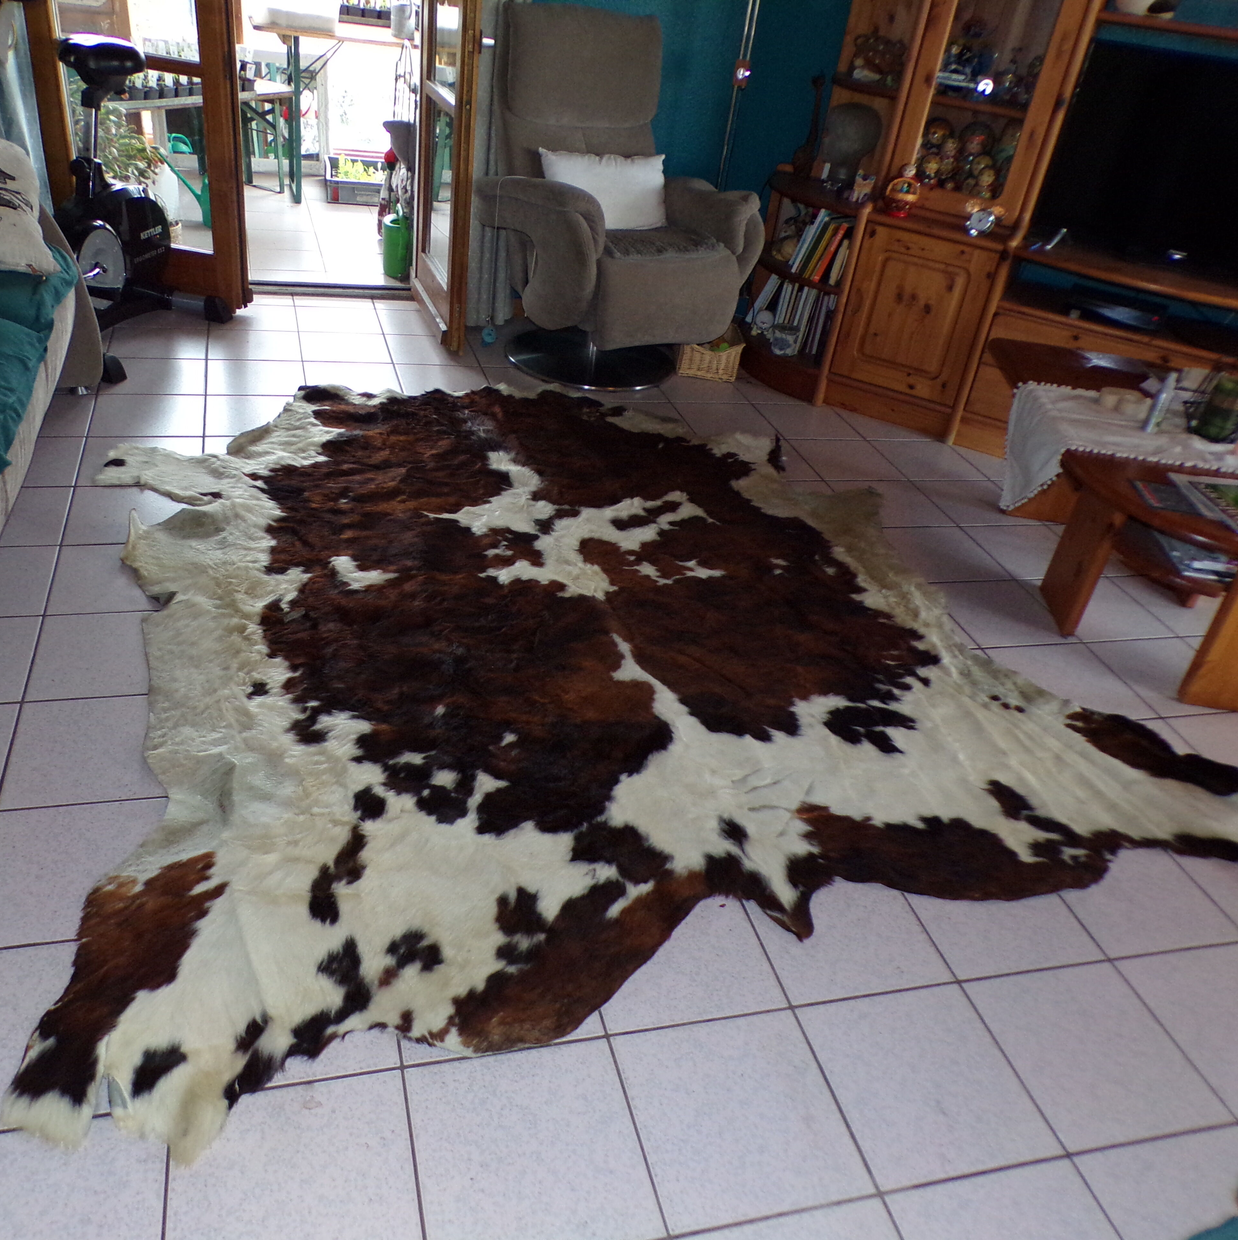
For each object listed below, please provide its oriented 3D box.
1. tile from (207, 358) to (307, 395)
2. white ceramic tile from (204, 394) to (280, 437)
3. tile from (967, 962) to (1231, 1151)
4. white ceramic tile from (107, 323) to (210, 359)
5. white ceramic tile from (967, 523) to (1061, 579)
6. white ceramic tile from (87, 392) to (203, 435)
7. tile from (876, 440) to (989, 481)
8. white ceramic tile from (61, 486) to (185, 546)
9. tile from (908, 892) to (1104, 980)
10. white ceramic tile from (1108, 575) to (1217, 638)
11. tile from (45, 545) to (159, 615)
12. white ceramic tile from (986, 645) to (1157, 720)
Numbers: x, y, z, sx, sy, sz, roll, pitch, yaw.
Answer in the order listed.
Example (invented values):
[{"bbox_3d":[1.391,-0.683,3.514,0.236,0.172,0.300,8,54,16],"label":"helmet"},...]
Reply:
[{"bbox_3d":[-1.165,-0.773,3.686,0.300,0.010,0.306,-2,33,-17],"label":"tile"},{"bbox_3d":[-1.092,-0.611,3.474,0.303,0.012,0.310,-2,33,-17],"label":"white ceramic tile"},{"bbox_3d":[0.746,0.677,1.805,0.300,0.010,0.307,-2,33,-17],"label":"tile"},{"bbox_3d":[-1.538,-0.927,3.852,0.300,0.010,0.306,-2,33,-17],"label":"white ceramic tile"},{"bbox_3d":[1.195,-0.192,3.316,0.300,0.010,0.306,-2,33,-17],"label":"white ceramic tile"},{"bbox_3d":[-1.370,-0.594,3.353,0.300,0.010,0.306,-2,33,-17],"label":"white ceramic tile"},{"bbox_3d":[1.028,-0.525,3.813,0.300,0.010,0.306,-2,33,-17],"label":"tile"},{"bbox_3d":[-1.215,-0.262,2.881,0.303,0.012,0.310,-2,33,-17],"label":"white ceramic tile"},{"bbox_3d":[0.659,0.509,2.049,0.300,0.010,0.306,-2,33,-17],"label":"tile"},{"bbox_3d":[1.584,-0.038,3.189,0.303,0.012,0.310,-2,33,-17],"label":"white ceramic tile"},{"bbox_3d":[-1.119,-0.095,2.604,0.300,0.010,0.306,-2,33,-17],"label":"tile"},{"bbox_3d":[1.073,0.154,2.729,0.300,0.010,0.306,-2,33,-17],"label":"white ceramic tile"}]

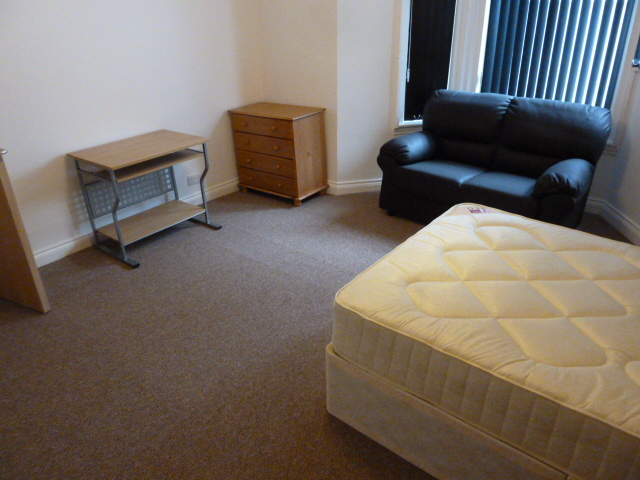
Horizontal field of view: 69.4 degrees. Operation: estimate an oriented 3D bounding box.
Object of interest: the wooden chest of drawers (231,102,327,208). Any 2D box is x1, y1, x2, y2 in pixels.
[{"bbox_3d":[-0.371,-0.799,4.292,0.776,0.787,0.426,18,34,34],"label":"wooden chest of drawers"}]

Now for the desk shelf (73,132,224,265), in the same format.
[{"bbox_3d":[-1.298,-0.350,3.566,0.628,0.741,0.793,19,34,35],"label":"desk shelf"}]

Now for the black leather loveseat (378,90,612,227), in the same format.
[{"bbox_3d":[1.244,-0.548,3.517,1.448,0.923,0.811,23,37,39],"label":"black leather loveseat"}]

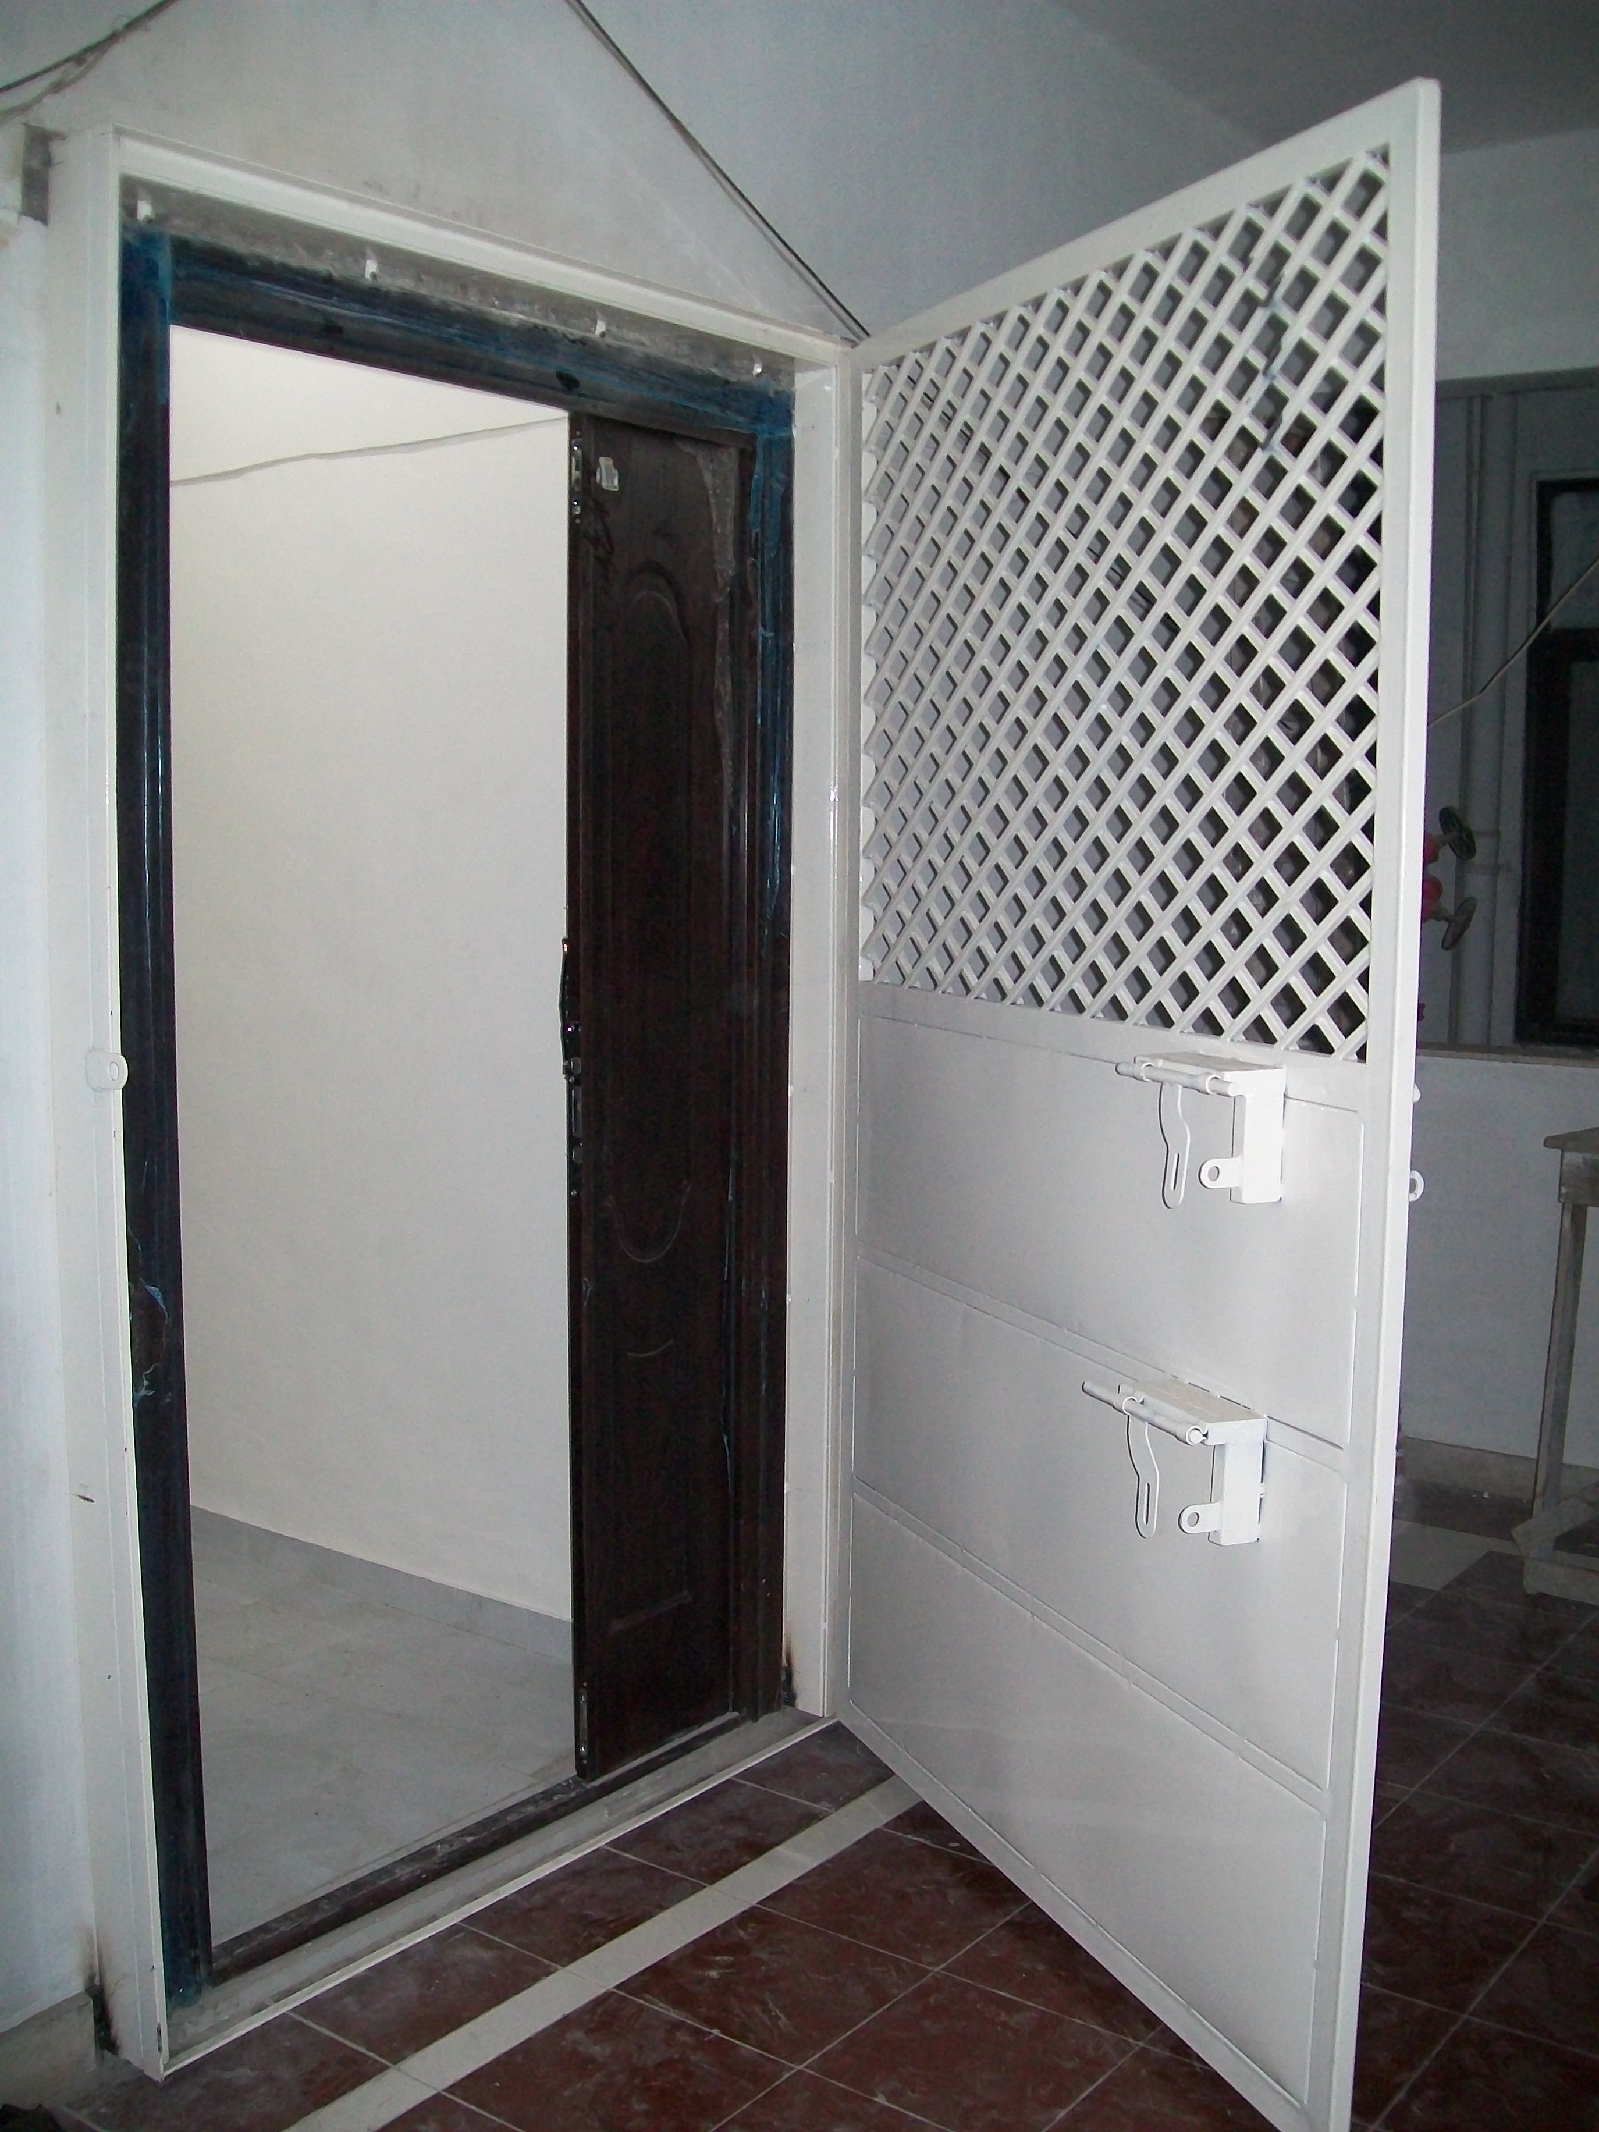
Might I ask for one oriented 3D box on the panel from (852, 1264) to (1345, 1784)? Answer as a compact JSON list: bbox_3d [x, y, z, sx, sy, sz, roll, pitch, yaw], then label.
[{"bbox_3d":[0.355,0.560,2.865,0.030,0.372,1.270,-2,7,-23],"label":"panel"}]

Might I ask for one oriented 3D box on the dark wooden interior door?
[{"bbox_3d":[-0.225,0.061,3.269,0.041,2.093,0.375,5,8,37],"label":"dark wooden interior door"}]

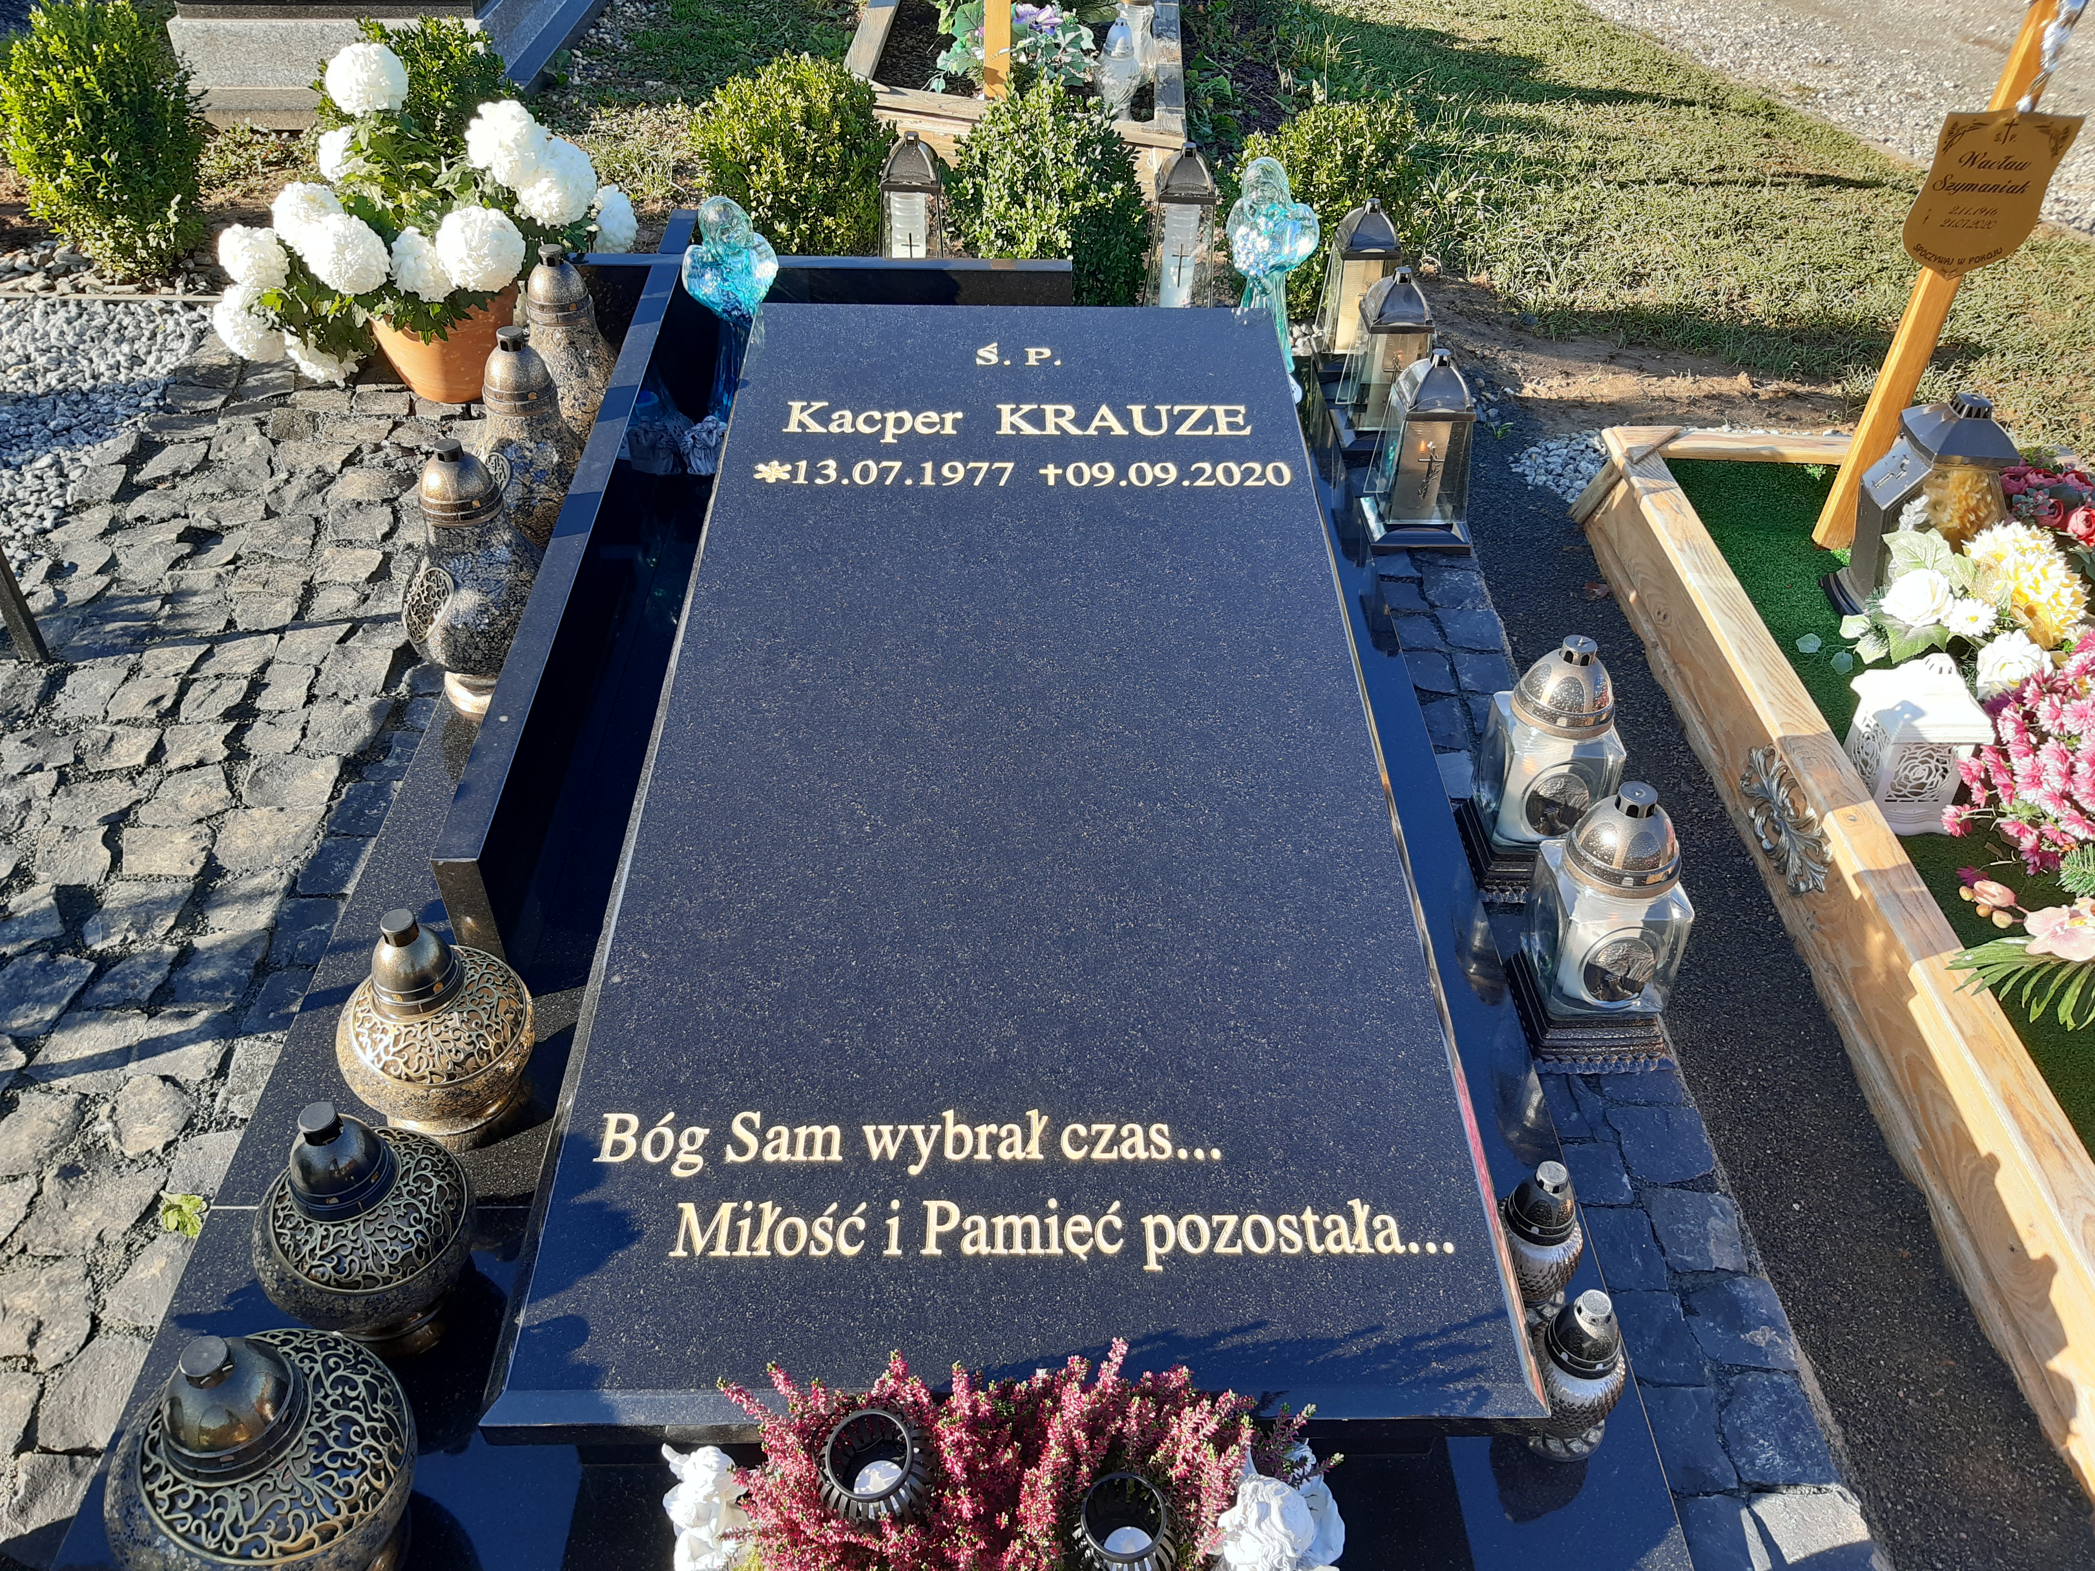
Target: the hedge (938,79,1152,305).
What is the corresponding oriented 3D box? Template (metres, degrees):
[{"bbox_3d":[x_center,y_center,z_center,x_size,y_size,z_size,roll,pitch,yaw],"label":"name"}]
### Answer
[{"bbox_3d":[-0.007,-1.242,3.278,0.412,0.436,0.392,0,40,-1],"label":"hedge"}]

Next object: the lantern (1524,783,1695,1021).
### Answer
[{"bbox_3d":[0.585,0.108,1.617,0.122,0.265,0.122,0,39,1],"label":"lantern"}]

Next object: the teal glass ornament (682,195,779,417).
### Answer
[{"bbox_3d":[-0.538,-0.847,2.789,0.171,0.390,0.115,0,40,-1],"label":"teal glass ornament"}]

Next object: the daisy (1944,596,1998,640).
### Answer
[{"bbox_3d":[1.319,-0.239,2.249,0.077,0.024,0.077,-6,66,4],"label":"daisy"}]

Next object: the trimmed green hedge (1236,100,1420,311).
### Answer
[{"bbox_3d":[0.549,-1.235,3.311,0.371,0.402,0.358,0,40,-1],"label":"trimmed green hedge"}]

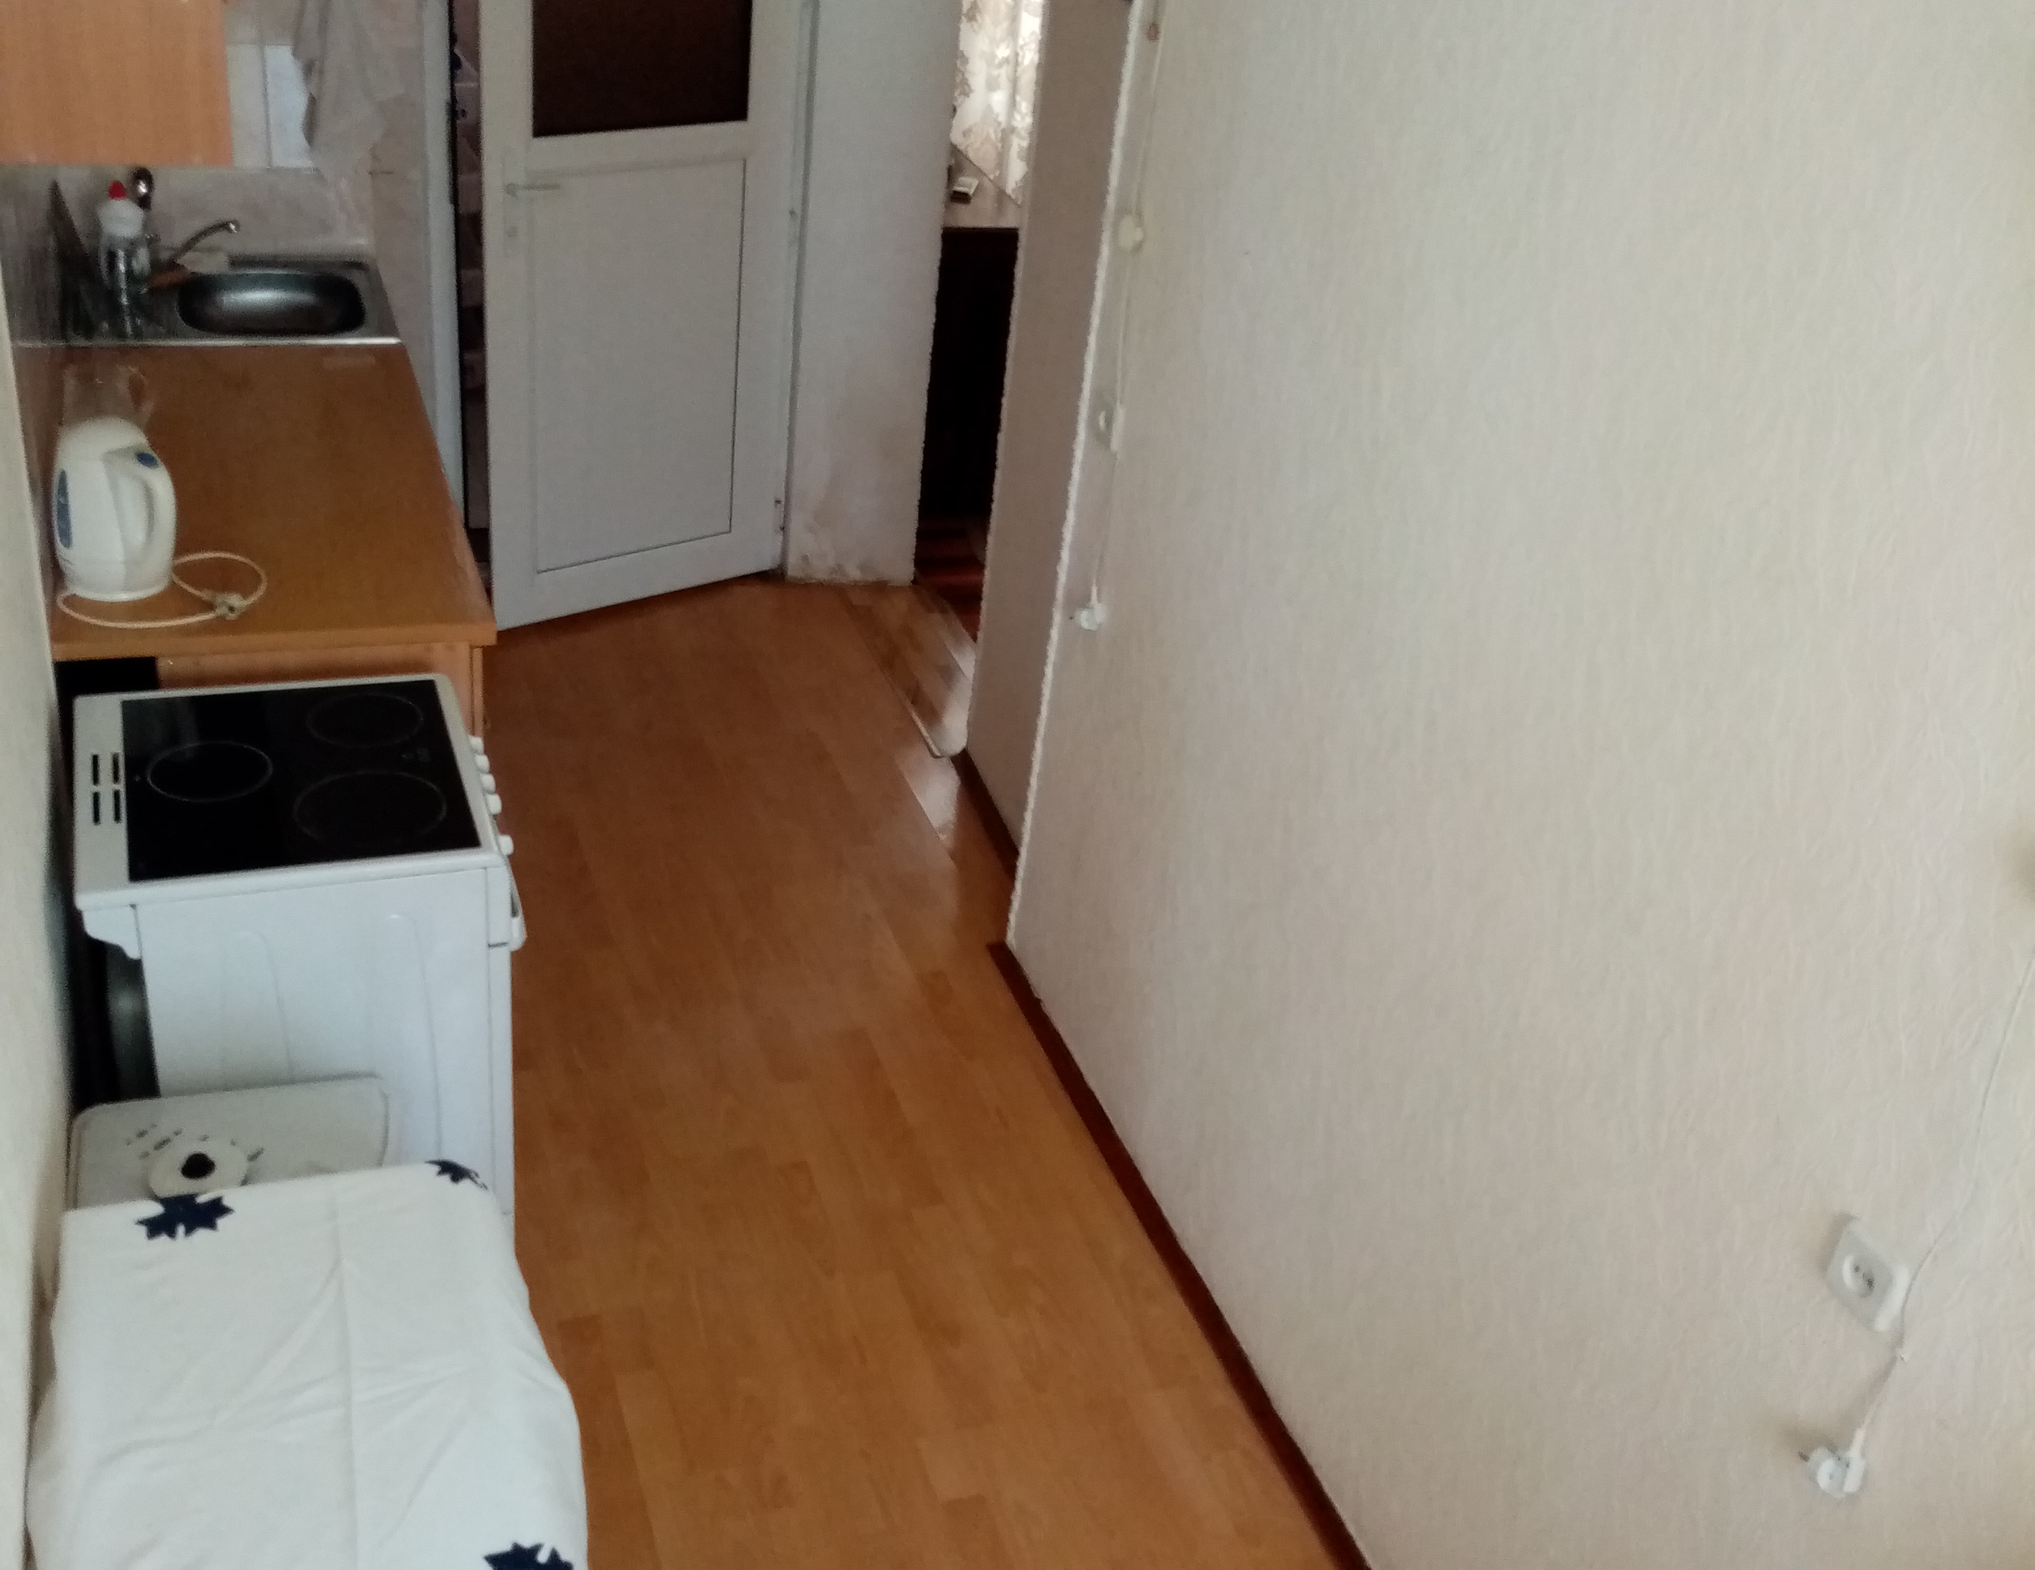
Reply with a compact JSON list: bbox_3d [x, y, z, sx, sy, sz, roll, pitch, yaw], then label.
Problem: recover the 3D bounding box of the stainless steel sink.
[{"bbox_3d":[-1.530,-0.916,4.196,0.380,0.170,0.450,-5,33,-21],"label":"stainless steel sink"}]

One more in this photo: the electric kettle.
[{"bbox_3d":[-1.307,-0.400,2.972,0.200,0.235,0.150,19,32,19],"label":"electric kettle"}]

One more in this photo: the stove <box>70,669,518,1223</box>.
[{"bbox_3d":[-0.985,0.351,2.852,0.520,0.850,0.495,-5,33,-21],"label":"stove"}]

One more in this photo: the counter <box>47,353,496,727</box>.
[{"bbox_3d":[-1.322,-0.170,3.655,0.600,0.850,1.240,-5,33,-21],"label":"counter"}]

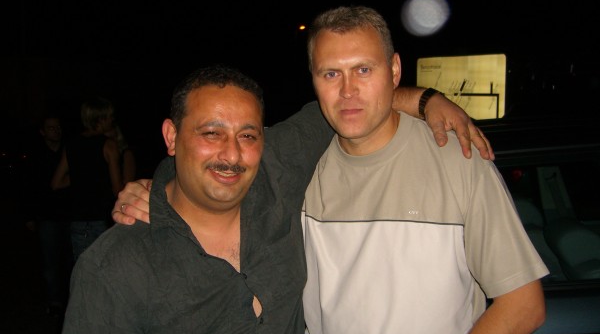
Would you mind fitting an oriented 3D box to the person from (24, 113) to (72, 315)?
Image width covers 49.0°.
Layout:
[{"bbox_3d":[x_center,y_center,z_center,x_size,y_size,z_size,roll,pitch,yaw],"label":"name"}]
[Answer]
[{"bbox_3d":[-2.200,0.430,5.800,0.500,1.750,0.360,-1,3,-25],"label":"person"}]

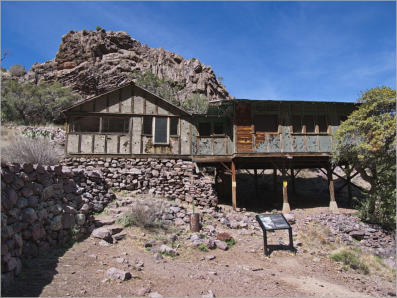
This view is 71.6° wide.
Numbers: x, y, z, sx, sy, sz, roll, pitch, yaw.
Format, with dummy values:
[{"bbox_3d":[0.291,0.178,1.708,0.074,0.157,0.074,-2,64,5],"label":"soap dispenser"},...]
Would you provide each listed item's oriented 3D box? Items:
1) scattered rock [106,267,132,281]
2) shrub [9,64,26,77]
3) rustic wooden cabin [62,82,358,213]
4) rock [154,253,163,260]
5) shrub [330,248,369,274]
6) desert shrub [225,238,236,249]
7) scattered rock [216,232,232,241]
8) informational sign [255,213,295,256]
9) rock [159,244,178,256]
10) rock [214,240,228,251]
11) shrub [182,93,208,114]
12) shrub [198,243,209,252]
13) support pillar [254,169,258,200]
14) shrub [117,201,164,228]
[{"bbox_3d":[-1.679,2.646,5.850,0.470,0.210,0.330,-3,-9,12],"label":"scattered rock"},{"bbox_3d":[-26.299,-11.406,40.000,2.600,1.700,2.400,1,-6,0],"label":"shrub"},{"bbox_3d":[0.851,0.365,16.885,15.549,6.563,6.500,0,-9,-6],"label":"rustic wooden cabin"},{"bbox_3d":[-1.125,3.046,7.800,0.240,0.170,0.200,1,-6,0],"label":"rock"},{"bbox_3d":[4.059,3.024,7.400,1.000,0.550,0.800,1,-6,0],"label":"shrub"},{"bbox_3d":[1.011,2.986,8.700,0.380,0.280,0.360,1,-6,0],"label":"desert shrub"},{"bbox_3d":[0.935,3.147,9.900,0.520,0.240,0.400,-2,-9,10],"label":"scattered rock"},{"bbox_3d":[2.386,2.663,8.613,0.970,1.177,0.556,2,-9,-16],"label":"informational sign"},{"bbox_3d":[-0.905,3.115,8.450,0.560,0.220,0.360,-4,-10,20],"label":"rock"},{"bbox_3d":[0.760,3.190,9.100,0.430,0.230,0.330,-4,-10,20],"label":"rock"},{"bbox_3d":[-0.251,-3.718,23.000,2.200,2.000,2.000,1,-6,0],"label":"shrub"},{"bbox_3d":[0.162,3.184,8.900,0.310,0.240,0.290,-1,-9,0],"label":"shrub"},{"bbox_3d":[3.434,2.072,16.300,0.180,2.000,0.180,1,-6,0],"label":"support pillar"},{"bbox_3d":[-2.070,2.361,10.000,1.650,1.000,1.400,1,-6,0],"label":"shrub"}]

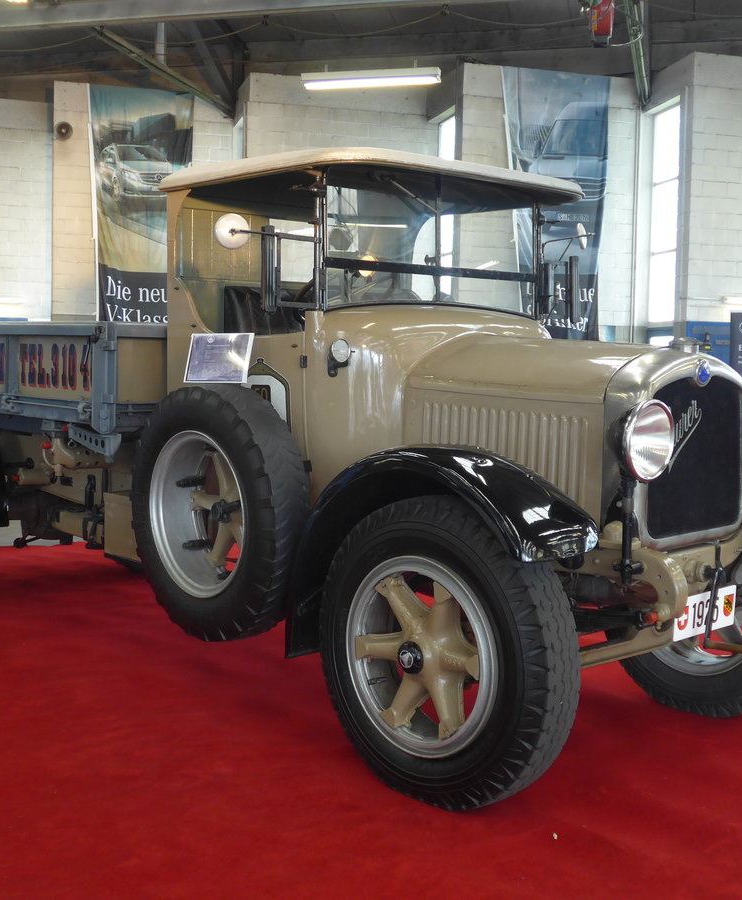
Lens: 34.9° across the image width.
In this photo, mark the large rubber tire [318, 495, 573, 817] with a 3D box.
[{"bbox_3d":[0.230,0.669,3.934,1.016,1.016,0.213,5,5,45],"label":"large rubber tire"}]

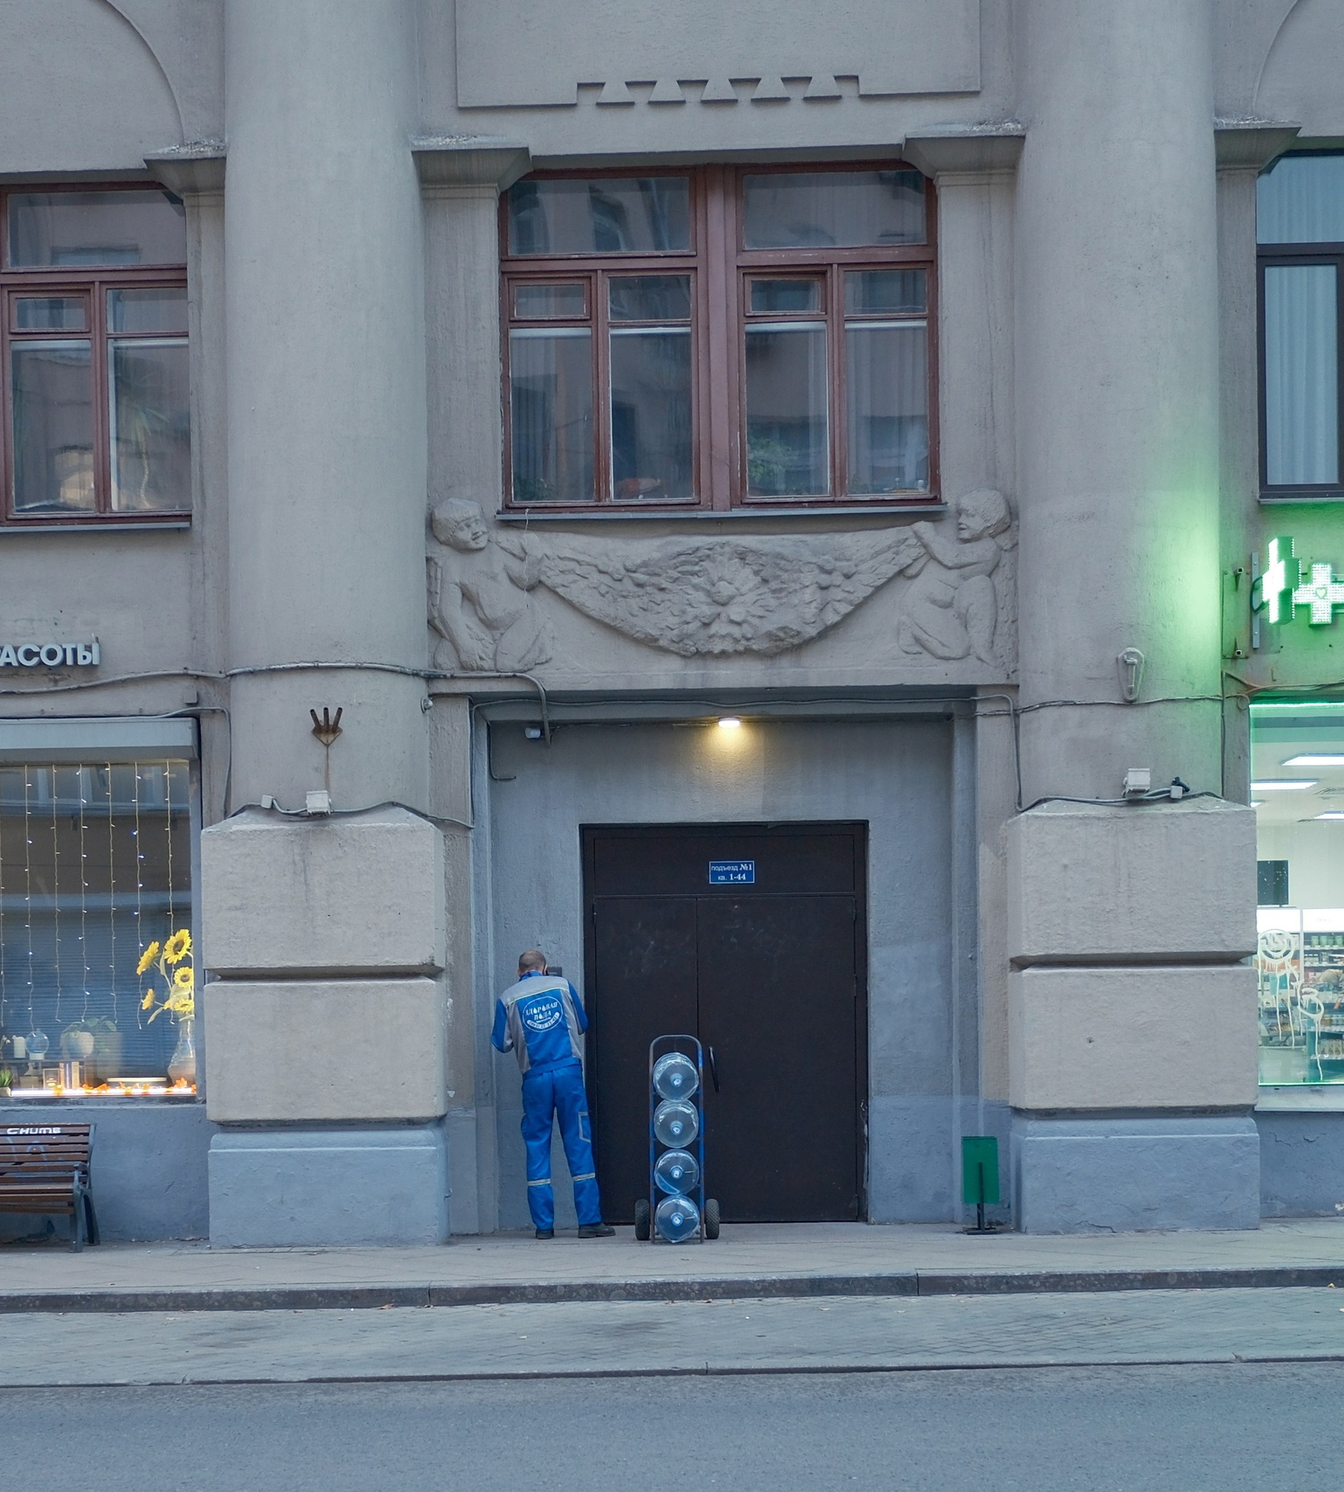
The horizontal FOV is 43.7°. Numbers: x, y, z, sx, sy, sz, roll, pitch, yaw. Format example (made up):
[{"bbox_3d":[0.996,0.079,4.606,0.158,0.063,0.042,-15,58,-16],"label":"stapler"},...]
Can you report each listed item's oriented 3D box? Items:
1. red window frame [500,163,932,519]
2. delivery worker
[{"bbox_3d":[0.289,-2.538,10.452,2.732,2.145,0.160,-1,1,1],"label":"red window frame"},{"bbox_3d":[-0.724,2.122,10.319,0.680,1.755,0.500,-1,1,9],"label":"delivery worker"}]

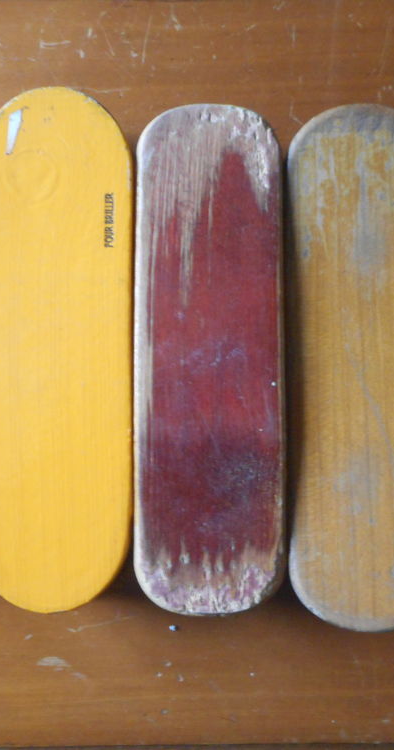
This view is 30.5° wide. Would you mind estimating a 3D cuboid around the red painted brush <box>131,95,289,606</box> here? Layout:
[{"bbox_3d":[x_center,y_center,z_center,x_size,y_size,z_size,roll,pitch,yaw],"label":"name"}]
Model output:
[{"bbox_3d":[0.004,-0.006,0.260,0.051,0.040,0.175,0,87,0],"label":"red painted brush"}]

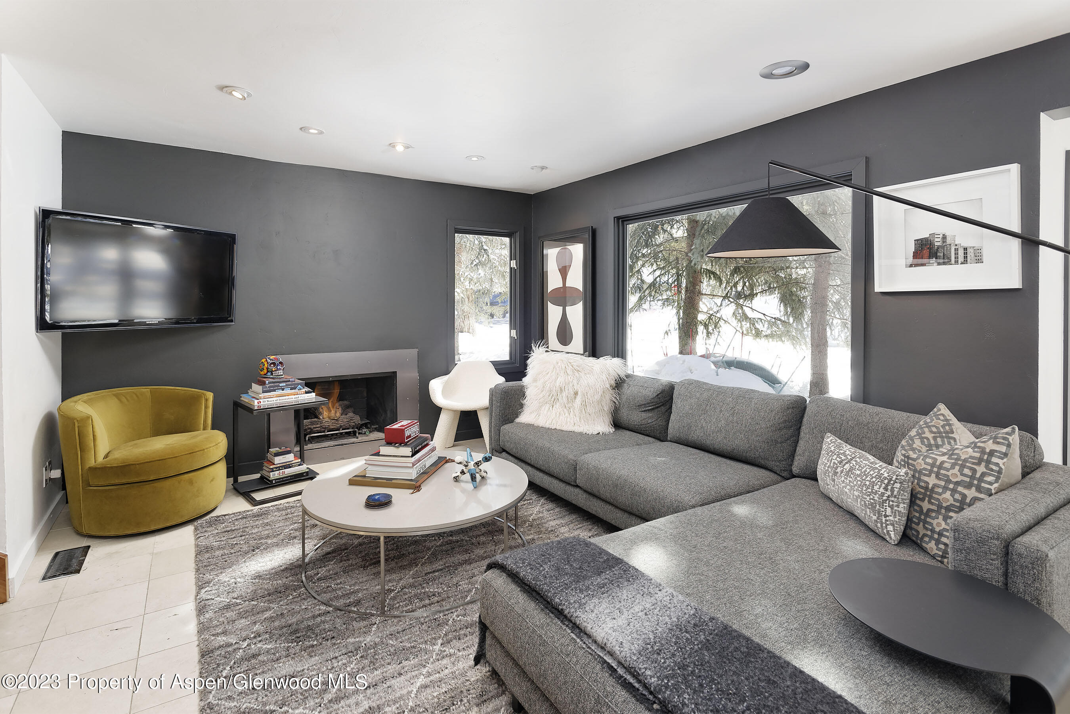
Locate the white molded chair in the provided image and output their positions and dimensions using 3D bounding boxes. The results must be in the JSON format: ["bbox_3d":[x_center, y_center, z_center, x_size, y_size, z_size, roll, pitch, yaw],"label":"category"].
[{"bbox_3d":[-0.560,0.438,4.235,0.645,0.785,0.600,0,4,3],"label":"white molded chair"}]

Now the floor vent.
[{"bbox_3d":[-2.318,1.017,2.505,0.137,0.012,0.337,-3,5,-34],"label":"floor vent"}]

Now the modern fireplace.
[{"bbox_3d":[-1.614,0.385,4.297,1.176,0.874,0.380,-3,5,-34],"label":"modern fireplace"}]

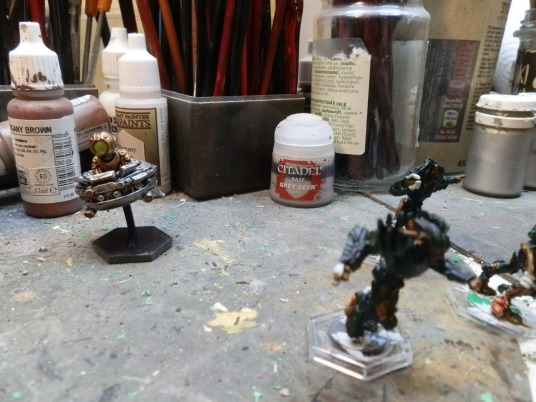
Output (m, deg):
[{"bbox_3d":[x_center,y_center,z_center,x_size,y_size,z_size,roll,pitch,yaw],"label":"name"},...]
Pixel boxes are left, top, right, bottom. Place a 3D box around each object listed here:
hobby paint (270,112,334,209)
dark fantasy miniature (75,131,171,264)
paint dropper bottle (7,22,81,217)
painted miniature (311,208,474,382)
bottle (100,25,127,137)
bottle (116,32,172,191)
[{"bbox_3d":[0.018,-0.021,0.215,0.033,0.043,0.033,5,18,12],"label":"hobby paint"},{"bbox_3d":[-0.050,-0.003,0.152,0.033,0.043,0.028,6,18,14],"label":"dark fantasy miniature"},{"bbox_3d":[-0.096,-0.033,0.184,0.025,0.079,0.025,-7,19,-24],"label":"paint dropper bottle"},{"bbox_3d":[0.030,0.019,0.104,0.042,0.037,0.028,9,19,22],"label":"painted miniature"},{"bbox_3d":[-0.077,-0.049,0.235,0.025,0.080,0.025,0,18,-5],"label":"bottle"},{"bbox_3d":[-0.063,-0.042,0.216,0.025,0.077,0.025,4,18,8],"label":"bottle"}]

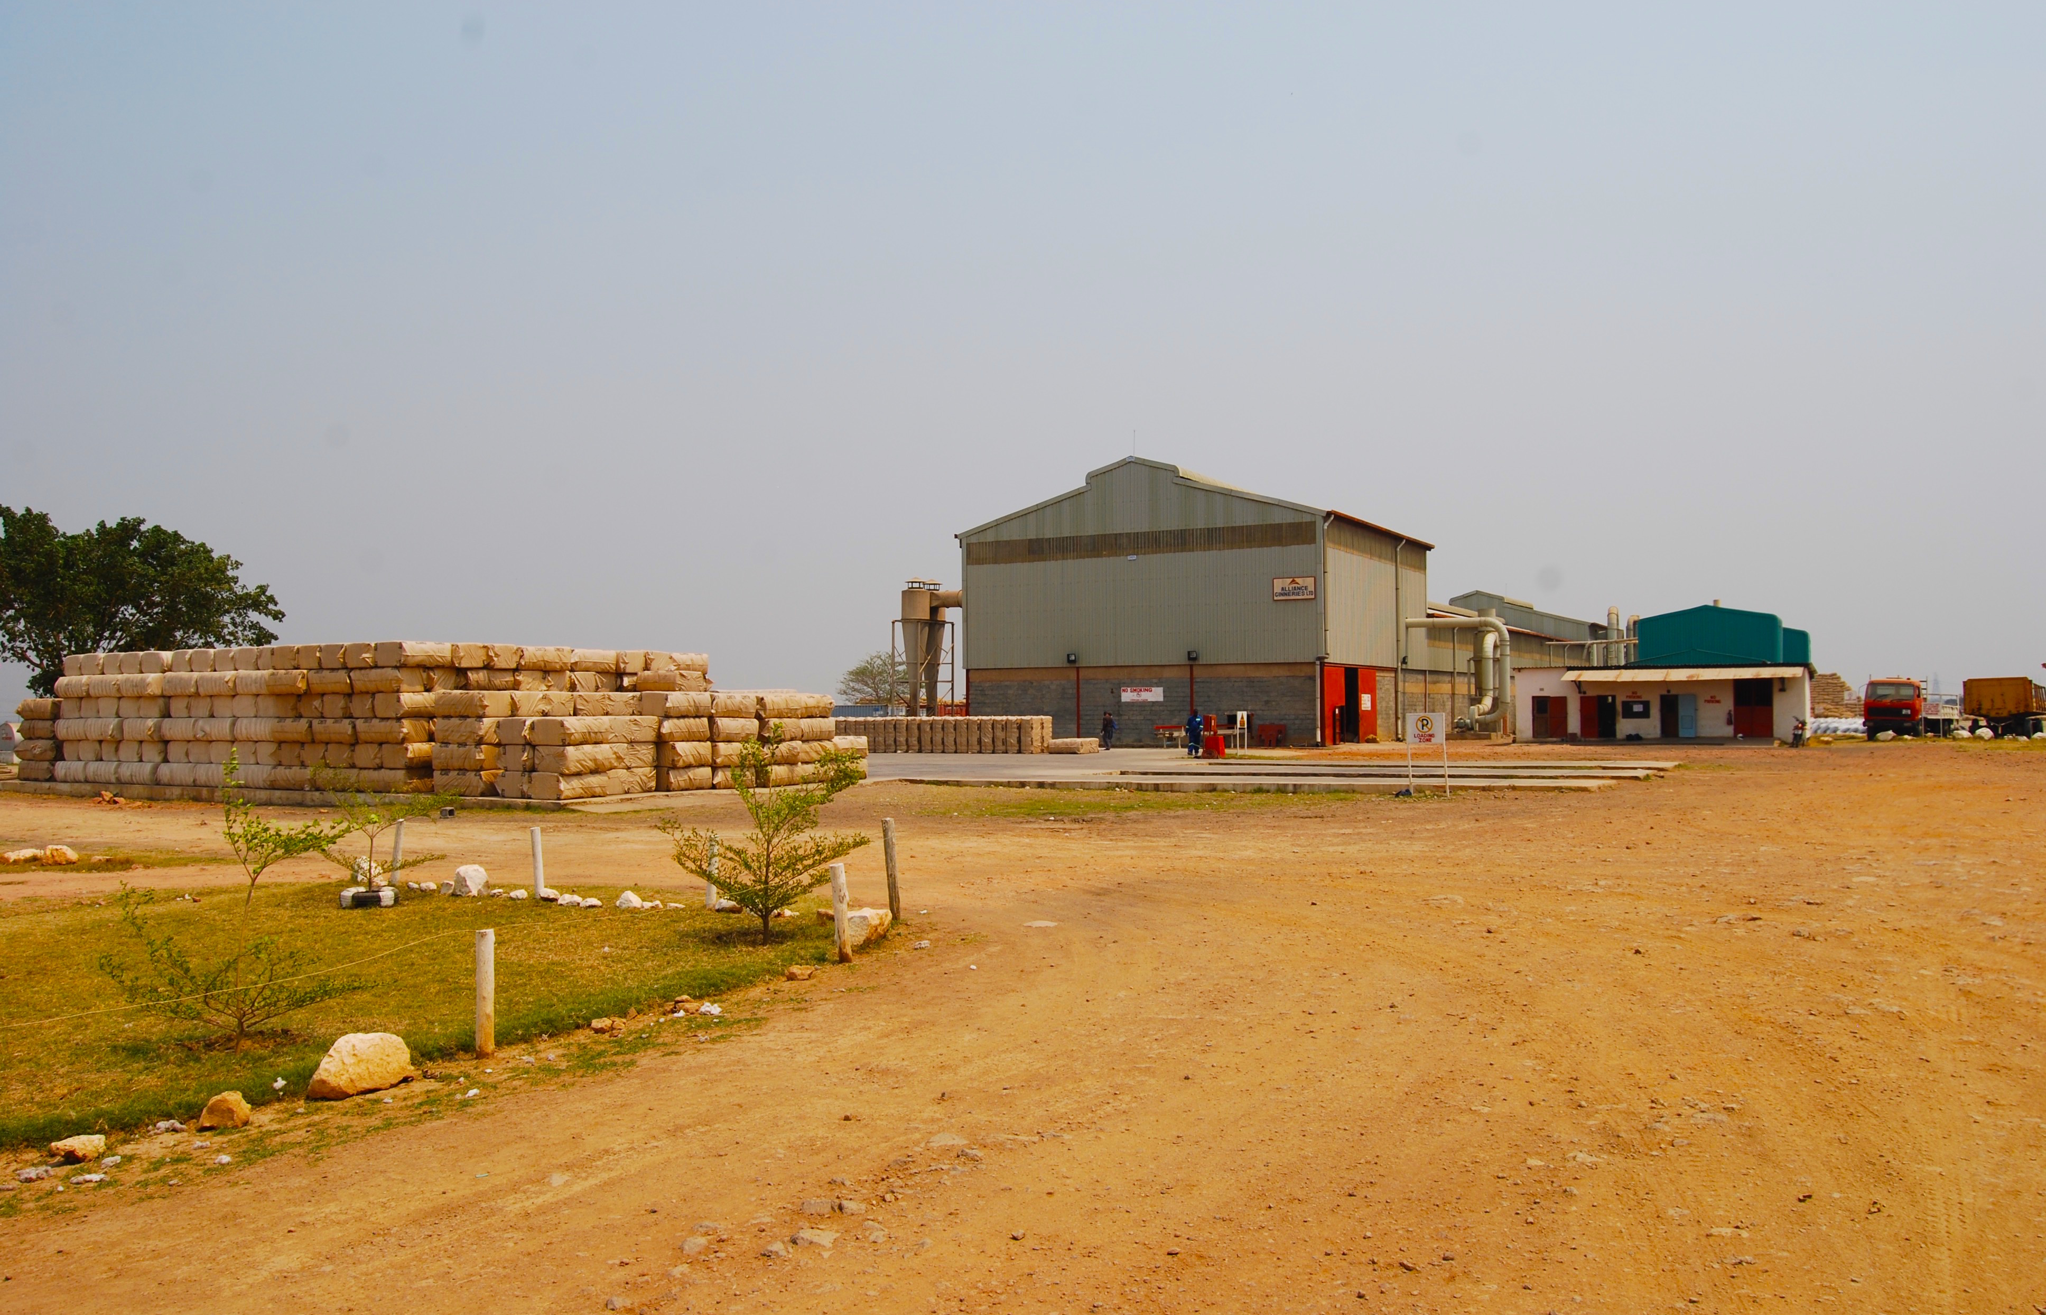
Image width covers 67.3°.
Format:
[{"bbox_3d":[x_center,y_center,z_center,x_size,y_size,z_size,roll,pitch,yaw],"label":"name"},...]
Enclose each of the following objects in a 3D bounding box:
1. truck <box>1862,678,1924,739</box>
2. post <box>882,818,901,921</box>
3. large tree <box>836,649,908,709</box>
[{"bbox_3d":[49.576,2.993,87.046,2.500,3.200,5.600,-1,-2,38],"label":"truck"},{"bbox_3d":[-1.144,1.864,13.581,0.100,0.900,0.100,-5,-2,0],"label":"post"},{"bbox_3d":[-12.431,2.959,134.974,8.200,7.040,8.000,0,-2,0],"label":"large tree"}]

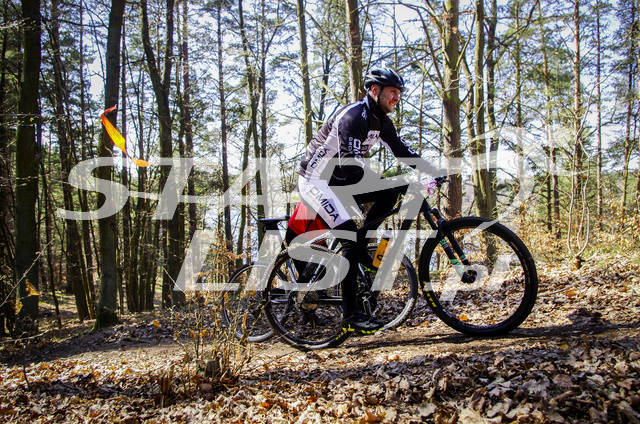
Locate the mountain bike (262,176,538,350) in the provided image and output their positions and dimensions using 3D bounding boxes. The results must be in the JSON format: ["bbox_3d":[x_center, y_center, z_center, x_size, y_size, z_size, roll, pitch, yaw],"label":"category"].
[{"bbox_3d":[0.437,0.345,3.640,1.850,1.030,0.700,-11,-3,20],"label":"mountain bike"}]

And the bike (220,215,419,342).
[{"bbox_3d":[-0.096,0.510,4.540,1.790,1.030,0.650,-12,-4,24],"label":"bike"}]

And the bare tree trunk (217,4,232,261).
[{"bbox_3d":[-3.296,-2.755,19.000,0.270,9.200,0.270,-2,1,0],"label":"bare tree trunk"}]

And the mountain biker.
[{"bbox_3d":[0.267,-0.075,3.690,0.920,1.730,0.580,1,2,21],"label":"mountain biker"}]

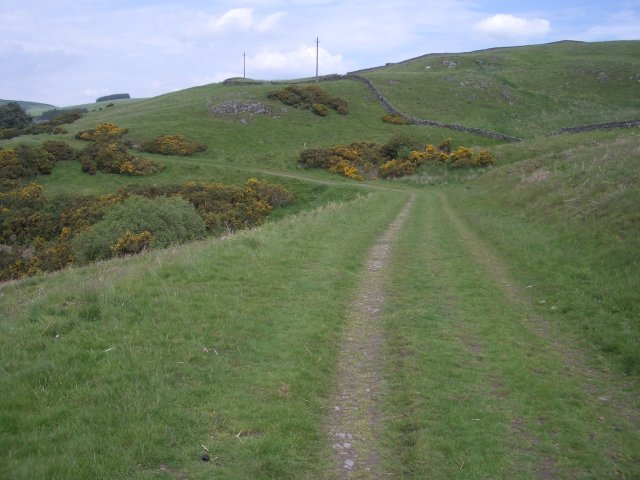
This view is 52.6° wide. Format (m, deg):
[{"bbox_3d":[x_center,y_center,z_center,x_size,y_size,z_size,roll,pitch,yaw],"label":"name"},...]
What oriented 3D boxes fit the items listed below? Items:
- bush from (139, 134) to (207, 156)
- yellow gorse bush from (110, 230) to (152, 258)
[{"bbox_3d":[-15.956,-10.223,70.000,7.200,2.300,4.000,0,7,0],"label":"bush"},{"bbox_3d":[-7.282,0.174,25.000,1.650,1.150,1.300,0,7,0],"label":"yellow gorse bush"}]

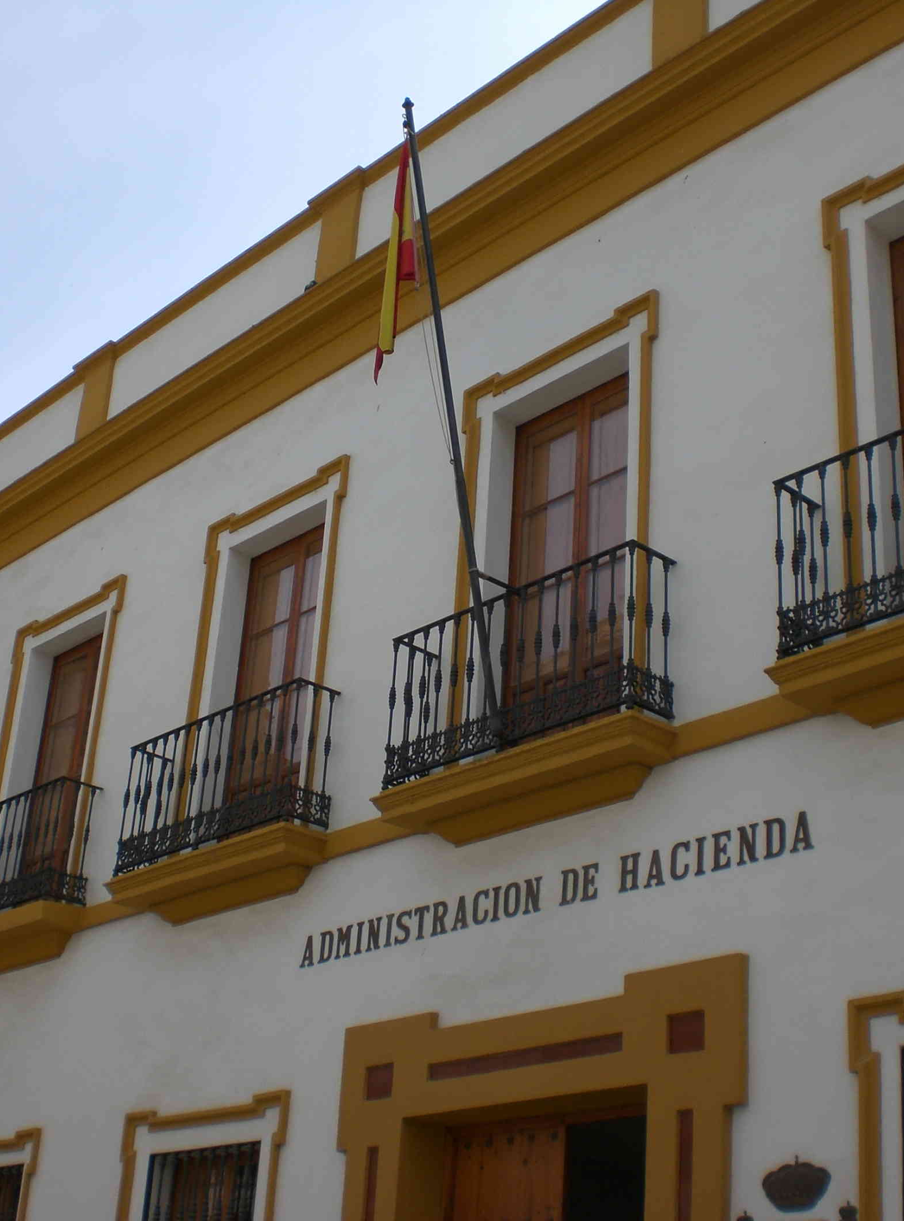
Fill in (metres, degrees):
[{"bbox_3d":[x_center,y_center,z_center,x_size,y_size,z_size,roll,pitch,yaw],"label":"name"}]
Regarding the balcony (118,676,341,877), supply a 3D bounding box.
[{"bbox_3d":[-1.646,1.271,12.875,0.398,1.037,2.094,23,-31,-37],"label":"balcony"}]

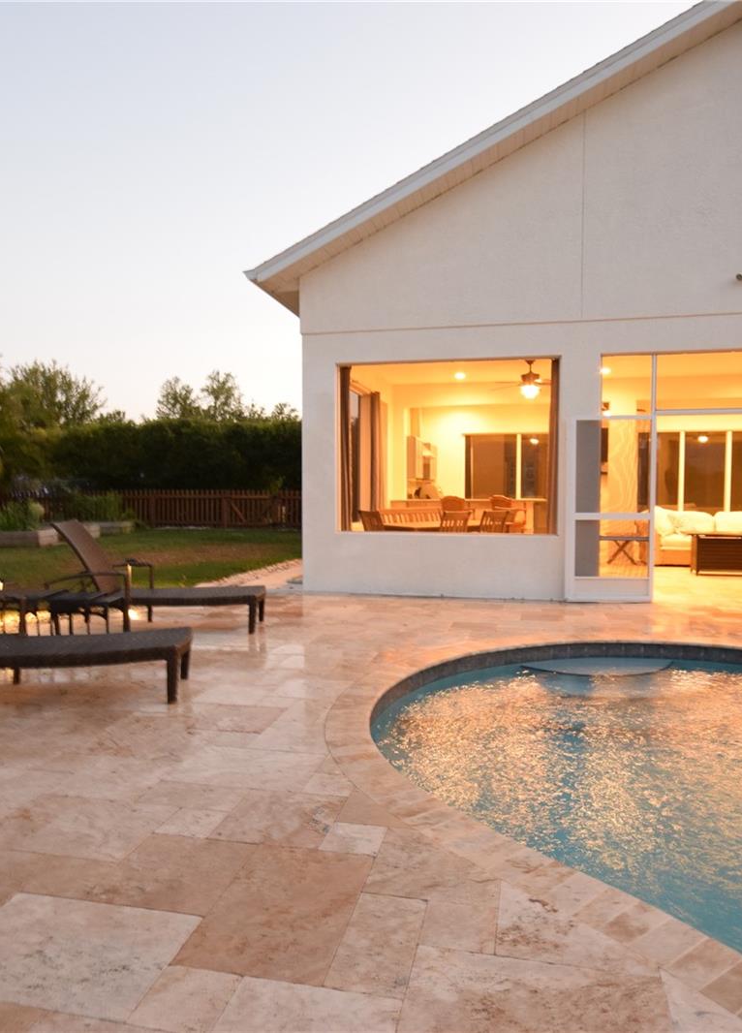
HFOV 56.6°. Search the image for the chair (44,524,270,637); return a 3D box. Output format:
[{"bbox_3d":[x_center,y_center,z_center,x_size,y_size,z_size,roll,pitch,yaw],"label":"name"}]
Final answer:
[{"bbox_3d":[-1.853,0.507,6.077,1.844,0.957,0.692,0,3,0],"label":"chair"}]

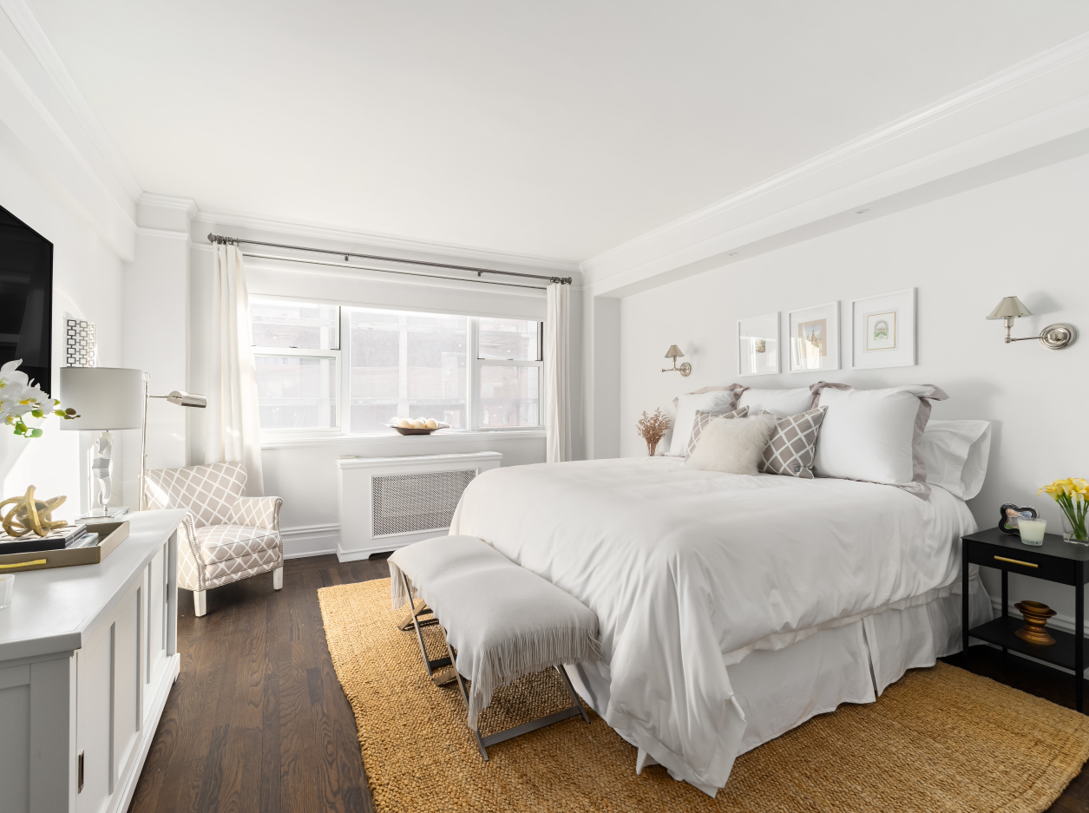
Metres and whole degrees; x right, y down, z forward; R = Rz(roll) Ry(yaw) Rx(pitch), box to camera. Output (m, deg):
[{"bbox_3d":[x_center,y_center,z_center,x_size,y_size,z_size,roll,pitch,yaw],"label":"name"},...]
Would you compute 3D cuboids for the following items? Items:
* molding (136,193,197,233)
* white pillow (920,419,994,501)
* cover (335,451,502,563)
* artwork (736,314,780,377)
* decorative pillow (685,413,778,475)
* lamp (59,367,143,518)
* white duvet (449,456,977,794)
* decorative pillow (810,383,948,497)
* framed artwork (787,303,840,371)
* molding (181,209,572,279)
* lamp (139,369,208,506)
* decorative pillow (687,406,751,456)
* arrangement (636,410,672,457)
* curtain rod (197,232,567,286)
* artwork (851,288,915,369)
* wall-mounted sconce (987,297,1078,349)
[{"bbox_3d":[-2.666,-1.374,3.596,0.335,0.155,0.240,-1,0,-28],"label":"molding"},{"bbox_3d":[1.893,0.250,2.761,0.170,0.430,0.760,36,-16,-23],"label":"white pillow"},{"bbox_3d":[-1.055,0.827,4.416,1.390,0.775,0.375,-1,0,-28],"label":"cover"},{"bbox_3d":[1.639,-0.470,3.931,0.022,0.450,0.390,0,0,-28],"label":"artwork"},{"bbox_3d":[1.178,0.223,3.199,0.180,0.380,0.540,28,-13,-25],"label":"decorative pillow"},{"bbox_3d":[-2.071,0.181,2.375,0.295,0.713,0.295,0,0,-28],"label":"lamp"},{"bbox_3d":[0.754,0.800,2.958,1.950,0.838,2.188,0,0,-28],"label":"white duvet"},{"bbox_3d":[1.718,0.142,2.674,0.190,0.540,0.630,20,-9,-27],"label":"decorative pillow"},{"bbox_3d":[1.754,-0.441,3.311,0.034,0.415,0.360,-1,0,-28],"label":"framed artwork"},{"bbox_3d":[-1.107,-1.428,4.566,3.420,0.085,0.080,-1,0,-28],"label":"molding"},{"bbox_3d":[-2.163,0.519,2.929,0.240,1.420,0.490,0,0,21],"label":"lamp"},{"bbox_3d":[1.227,0.200,3.558,0.150,0.440,0.460,28,-13,-25],"label":"decorative pillow"},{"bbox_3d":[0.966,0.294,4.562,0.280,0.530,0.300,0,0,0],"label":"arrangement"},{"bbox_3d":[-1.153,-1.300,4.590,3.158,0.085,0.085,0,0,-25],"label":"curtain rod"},{"bbox_3d":[1.953,-0.436,2.936,0.034,0.420,0.345,-1,0,-28],"label":"artwork"},{"bbox_3d":[2.322,-0.403,2.460,0.210,0.268,0.280,0,0,-28],"label":"wall-mounted sconce"}]

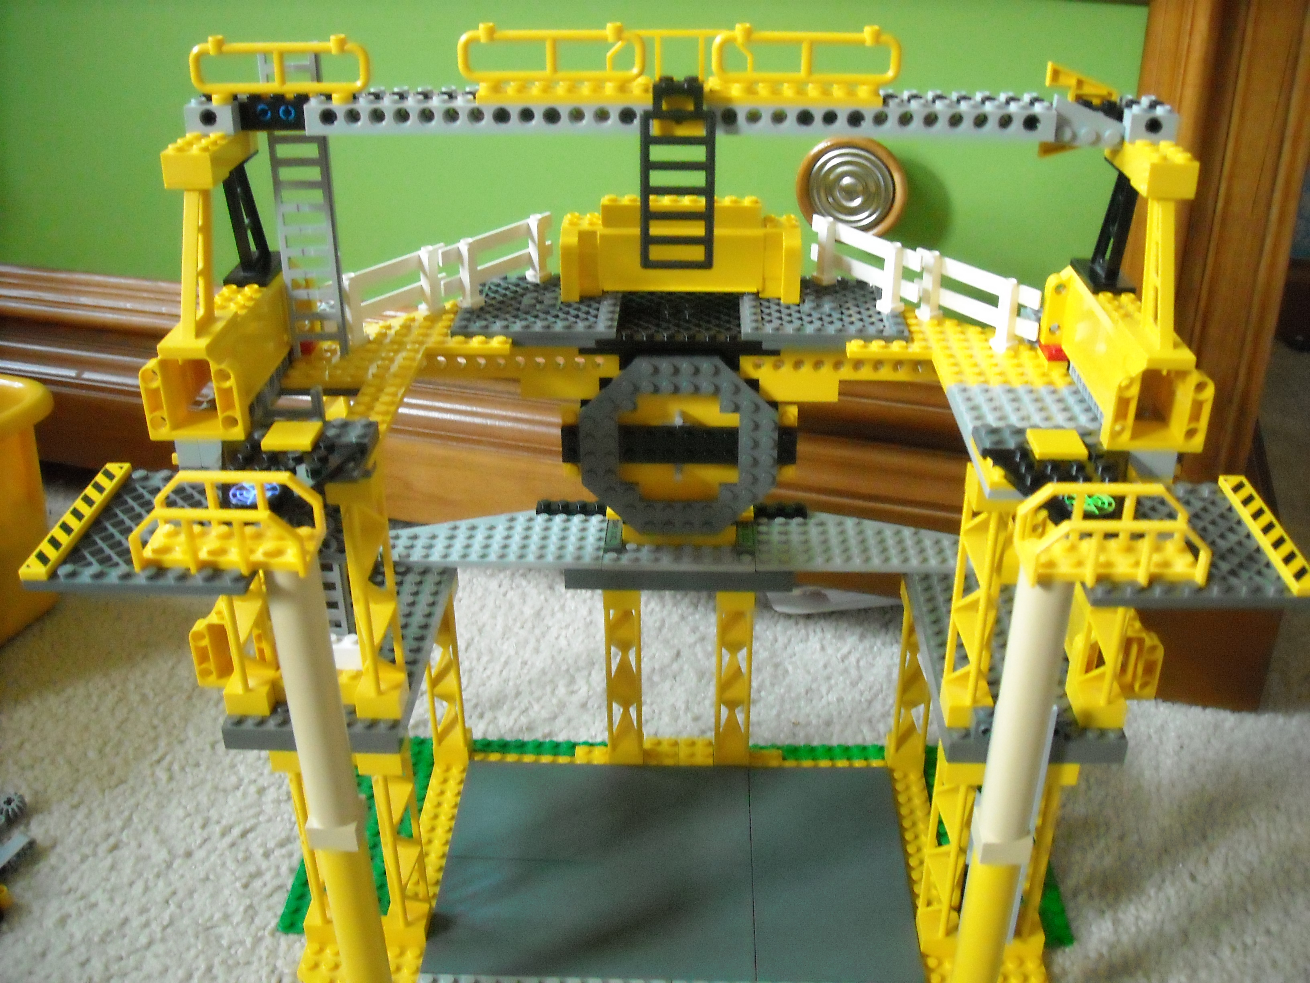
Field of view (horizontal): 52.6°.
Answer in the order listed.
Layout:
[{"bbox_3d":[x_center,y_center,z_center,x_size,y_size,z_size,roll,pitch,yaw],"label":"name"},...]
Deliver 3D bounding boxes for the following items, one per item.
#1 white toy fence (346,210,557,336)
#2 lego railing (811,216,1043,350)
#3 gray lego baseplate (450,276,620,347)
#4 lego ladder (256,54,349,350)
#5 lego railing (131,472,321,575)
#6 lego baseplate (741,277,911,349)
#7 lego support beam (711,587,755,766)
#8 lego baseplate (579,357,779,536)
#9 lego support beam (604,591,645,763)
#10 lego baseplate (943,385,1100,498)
[{"bbox_3d":[-0.082,-0.085,0.525,0.113,0.029,0.021,-20,33,-32],"label":"white toy fence"},{"bbox_3d":[0.102,-0.083,0.521,0.114,0.029,0.019,24,36,38],"label":"lego railing"},{"bbox_3d":[-0.046,-0.073,0.539,0.064,0.008,0.064,1,27,2],"label":"gray lego baseplate"},{"bbox_3d":[-0.128,-0.103,0.487,0.020,0.112,0.006,1,27,2],"label":"lego ladder"},{"bbox_3d":[-0.122,0.009,0.380,0.051,0.021,0.025,0,28,2],"label":"lego railing"},{"bbox_3d":[0.066,-0.072,0.536,0.064,0.008,0.064,1,27,2],"label":"lego baseplate"},{"bbox_3d":[0.034,0.081,0.596,0.016,0.096,0.016,1,27,2],"label":"lego support beam"},{"bbox_3d":[0.010,-0.017,0.533,0.080,0.080,0.005,0,28,2],"label":"lego baseplate"},{"bbox_3d":[-0.014,0.080,0.597,0.016,0.096,0.016,1,27,2],"label":"lego support beam"},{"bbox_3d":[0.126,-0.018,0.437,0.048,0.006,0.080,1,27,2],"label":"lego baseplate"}]

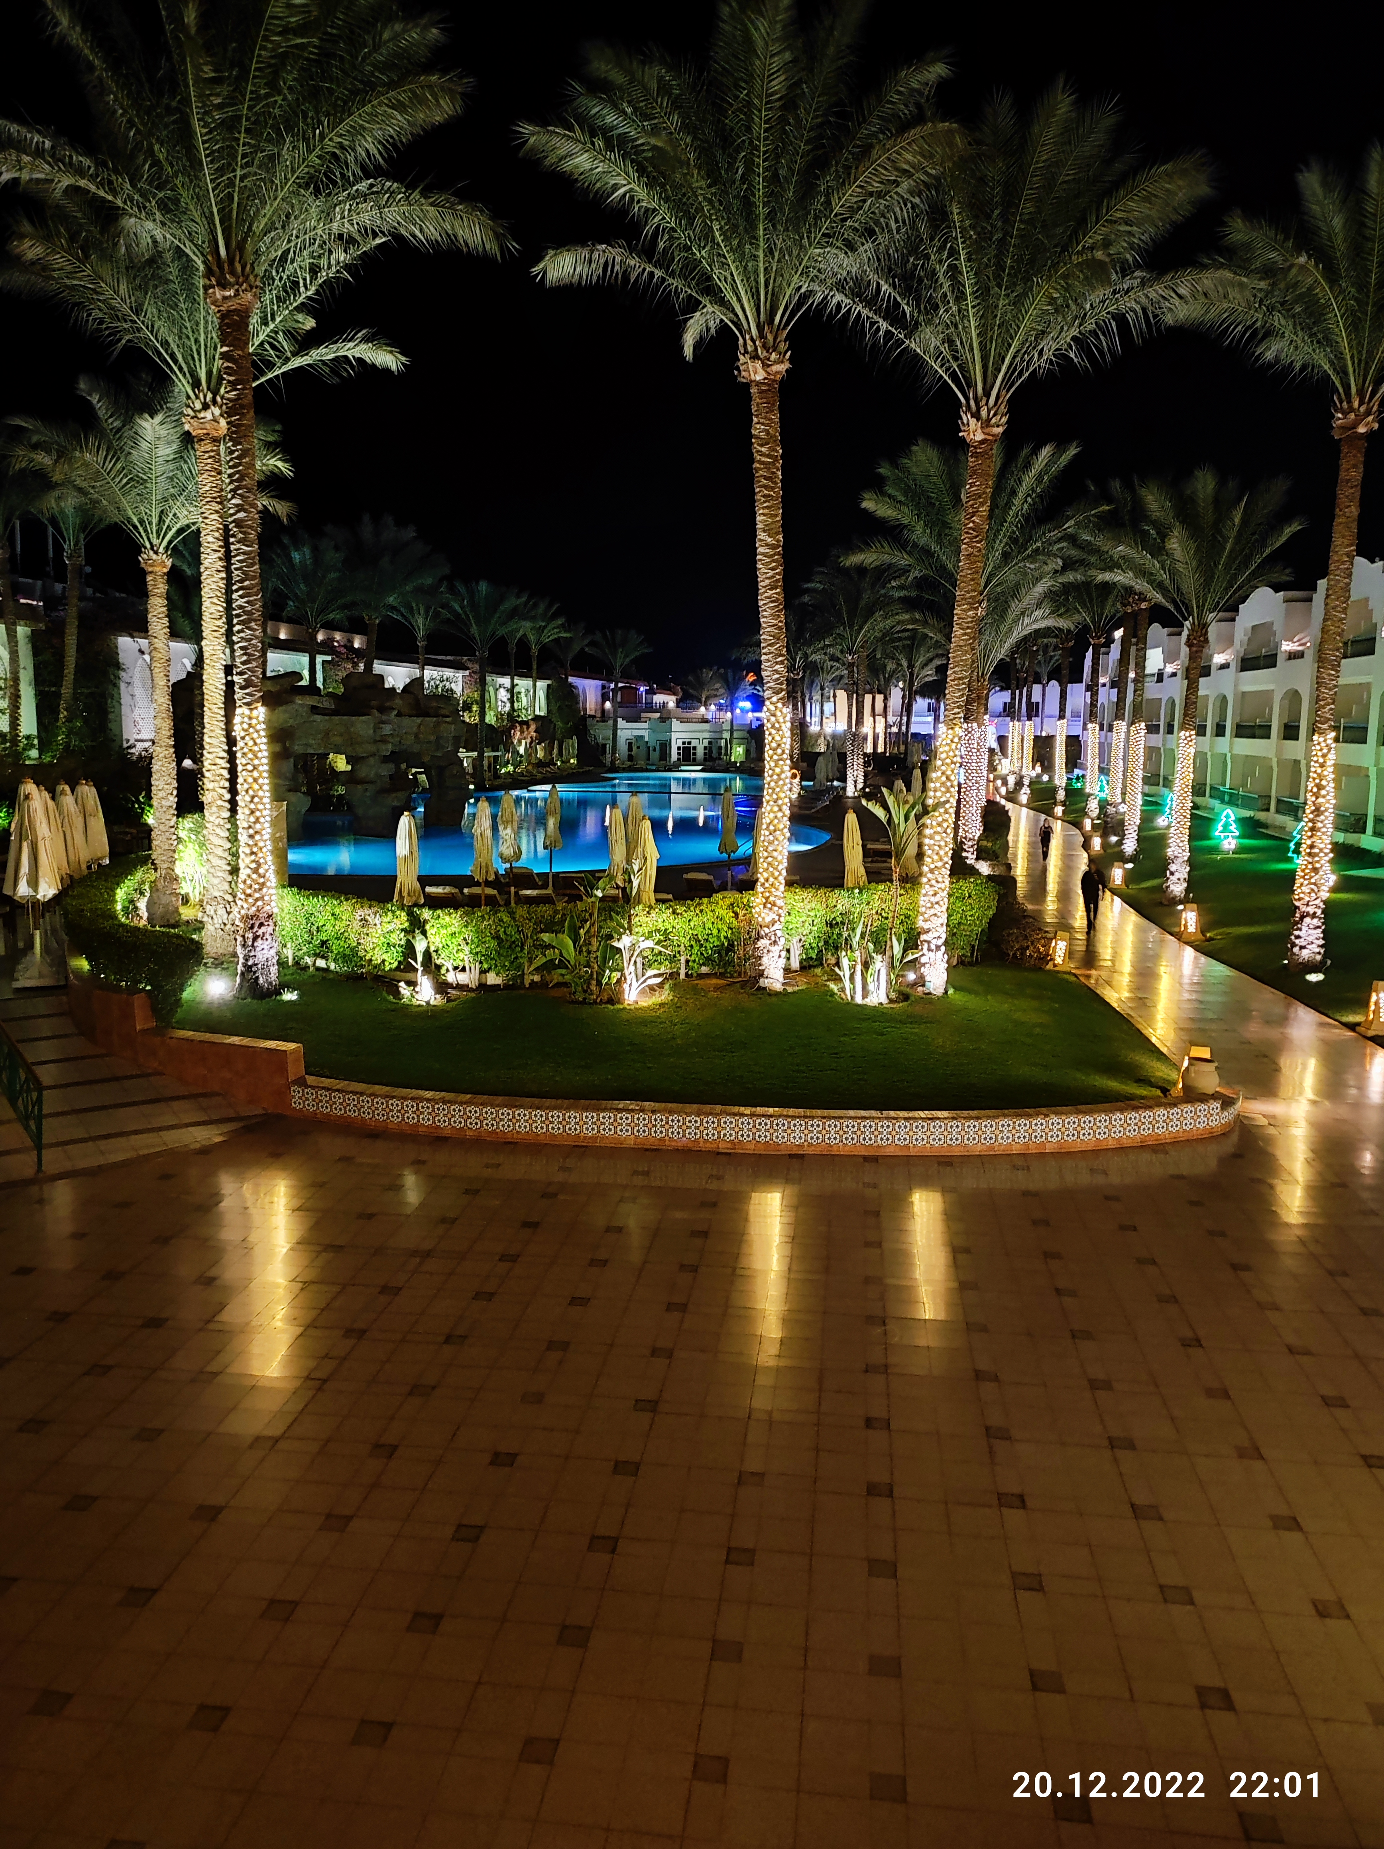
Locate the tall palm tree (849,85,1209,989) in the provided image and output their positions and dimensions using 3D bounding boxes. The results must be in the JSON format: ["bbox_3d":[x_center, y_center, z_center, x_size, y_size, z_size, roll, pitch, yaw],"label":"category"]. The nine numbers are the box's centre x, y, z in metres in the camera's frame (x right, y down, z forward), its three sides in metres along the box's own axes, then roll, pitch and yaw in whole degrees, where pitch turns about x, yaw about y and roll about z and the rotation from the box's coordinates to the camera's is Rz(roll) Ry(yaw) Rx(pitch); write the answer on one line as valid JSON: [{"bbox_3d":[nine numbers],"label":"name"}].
[{"bbox_3d":[5.025,-5.799,21.312,5.762,14.030,5.762,1,9,0],"label":"tall palm tree"}]

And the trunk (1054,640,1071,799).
[{"bbox_3d":[22.900,-12.432,82.335,0.580,10.130,0.580,3,9,15],"label":"trunk"}]

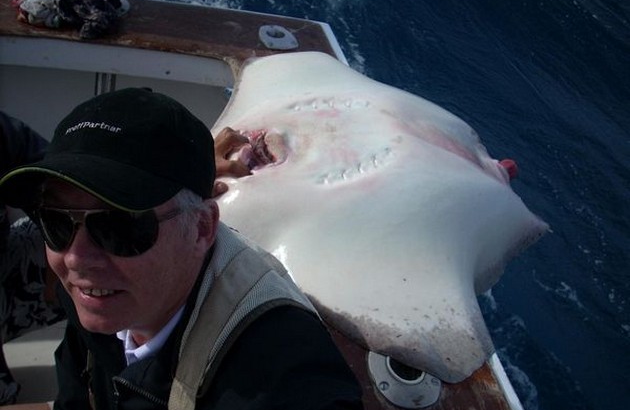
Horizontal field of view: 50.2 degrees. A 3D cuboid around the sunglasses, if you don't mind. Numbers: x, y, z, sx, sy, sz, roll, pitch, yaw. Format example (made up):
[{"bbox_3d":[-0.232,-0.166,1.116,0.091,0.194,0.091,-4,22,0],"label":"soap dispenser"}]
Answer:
[{"bbox_3d":[-0.204,0.018,0.729,0.145,0.052,0.145,1,8,21],"label":"sunglasses"}]

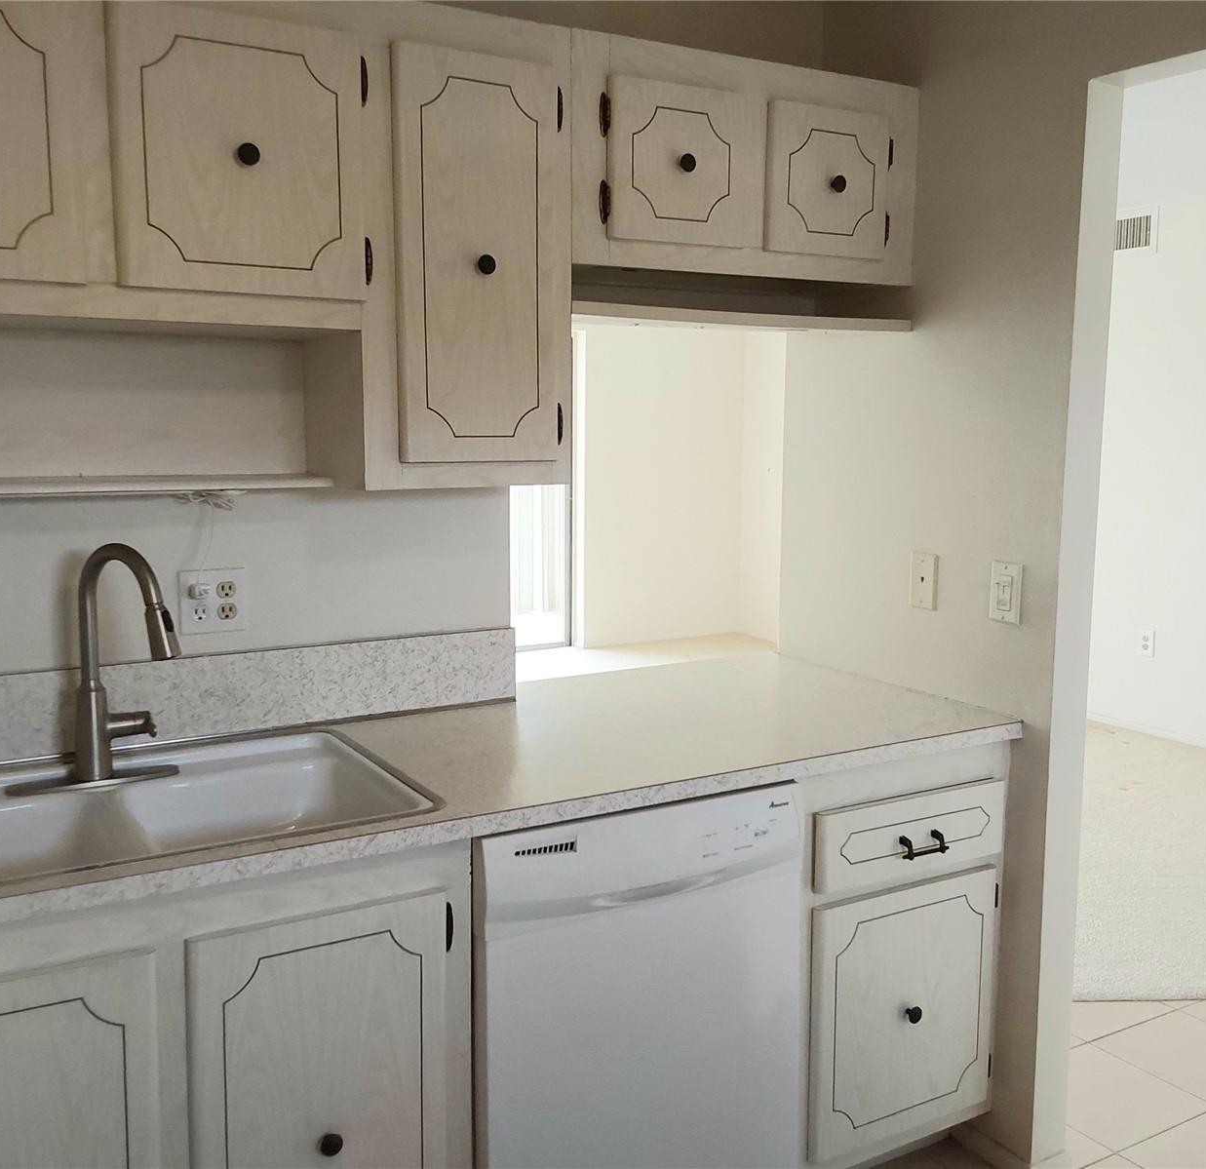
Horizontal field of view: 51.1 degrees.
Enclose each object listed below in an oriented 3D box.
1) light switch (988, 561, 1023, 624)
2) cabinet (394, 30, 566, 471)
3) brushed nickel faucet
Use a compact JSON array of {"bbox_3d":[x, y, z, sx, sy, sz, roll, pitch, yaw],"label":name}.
[{"bbox_3d":[0.781,0.017,2.442,0.012,0.115,0.073,-4,9,-30],"label":"light switch"},{"bbox_3d":[-0.286,-0.565,2.241,0.345,0.725,0.320,-4,9,-30],"label":"cabinet"},{"bbox_3d":[-0.725,0.125,1.960,0.260,0.390,0.125,7,10,40],"label":"brushed nickel faucet"}]

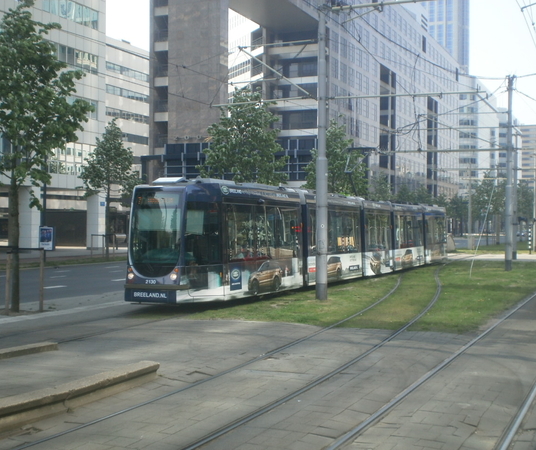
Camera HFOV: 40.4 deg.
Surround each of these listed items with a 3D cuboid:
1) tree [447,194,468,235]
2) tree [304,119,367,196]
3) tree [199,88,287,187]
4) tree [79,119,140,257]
[{"bbox_3d":[40.000,-1.970,154.000,4.800,8.800,4.700,0,0,0],"label":"tree"},{"bbox_3d":[3.620,-1.710,39.000,3.500,8.000,3.500,0,0,0],"label":"tree"},{"bbox_3d":[-1.020,-1.700,29.800,3.650,7.950,3.600,0,0,0],"label":"tree"},{"bbox_3d":[-10.700,-2.450,49.200,4.200,9.400,4.100,0,0,0],"label":"tree"}]

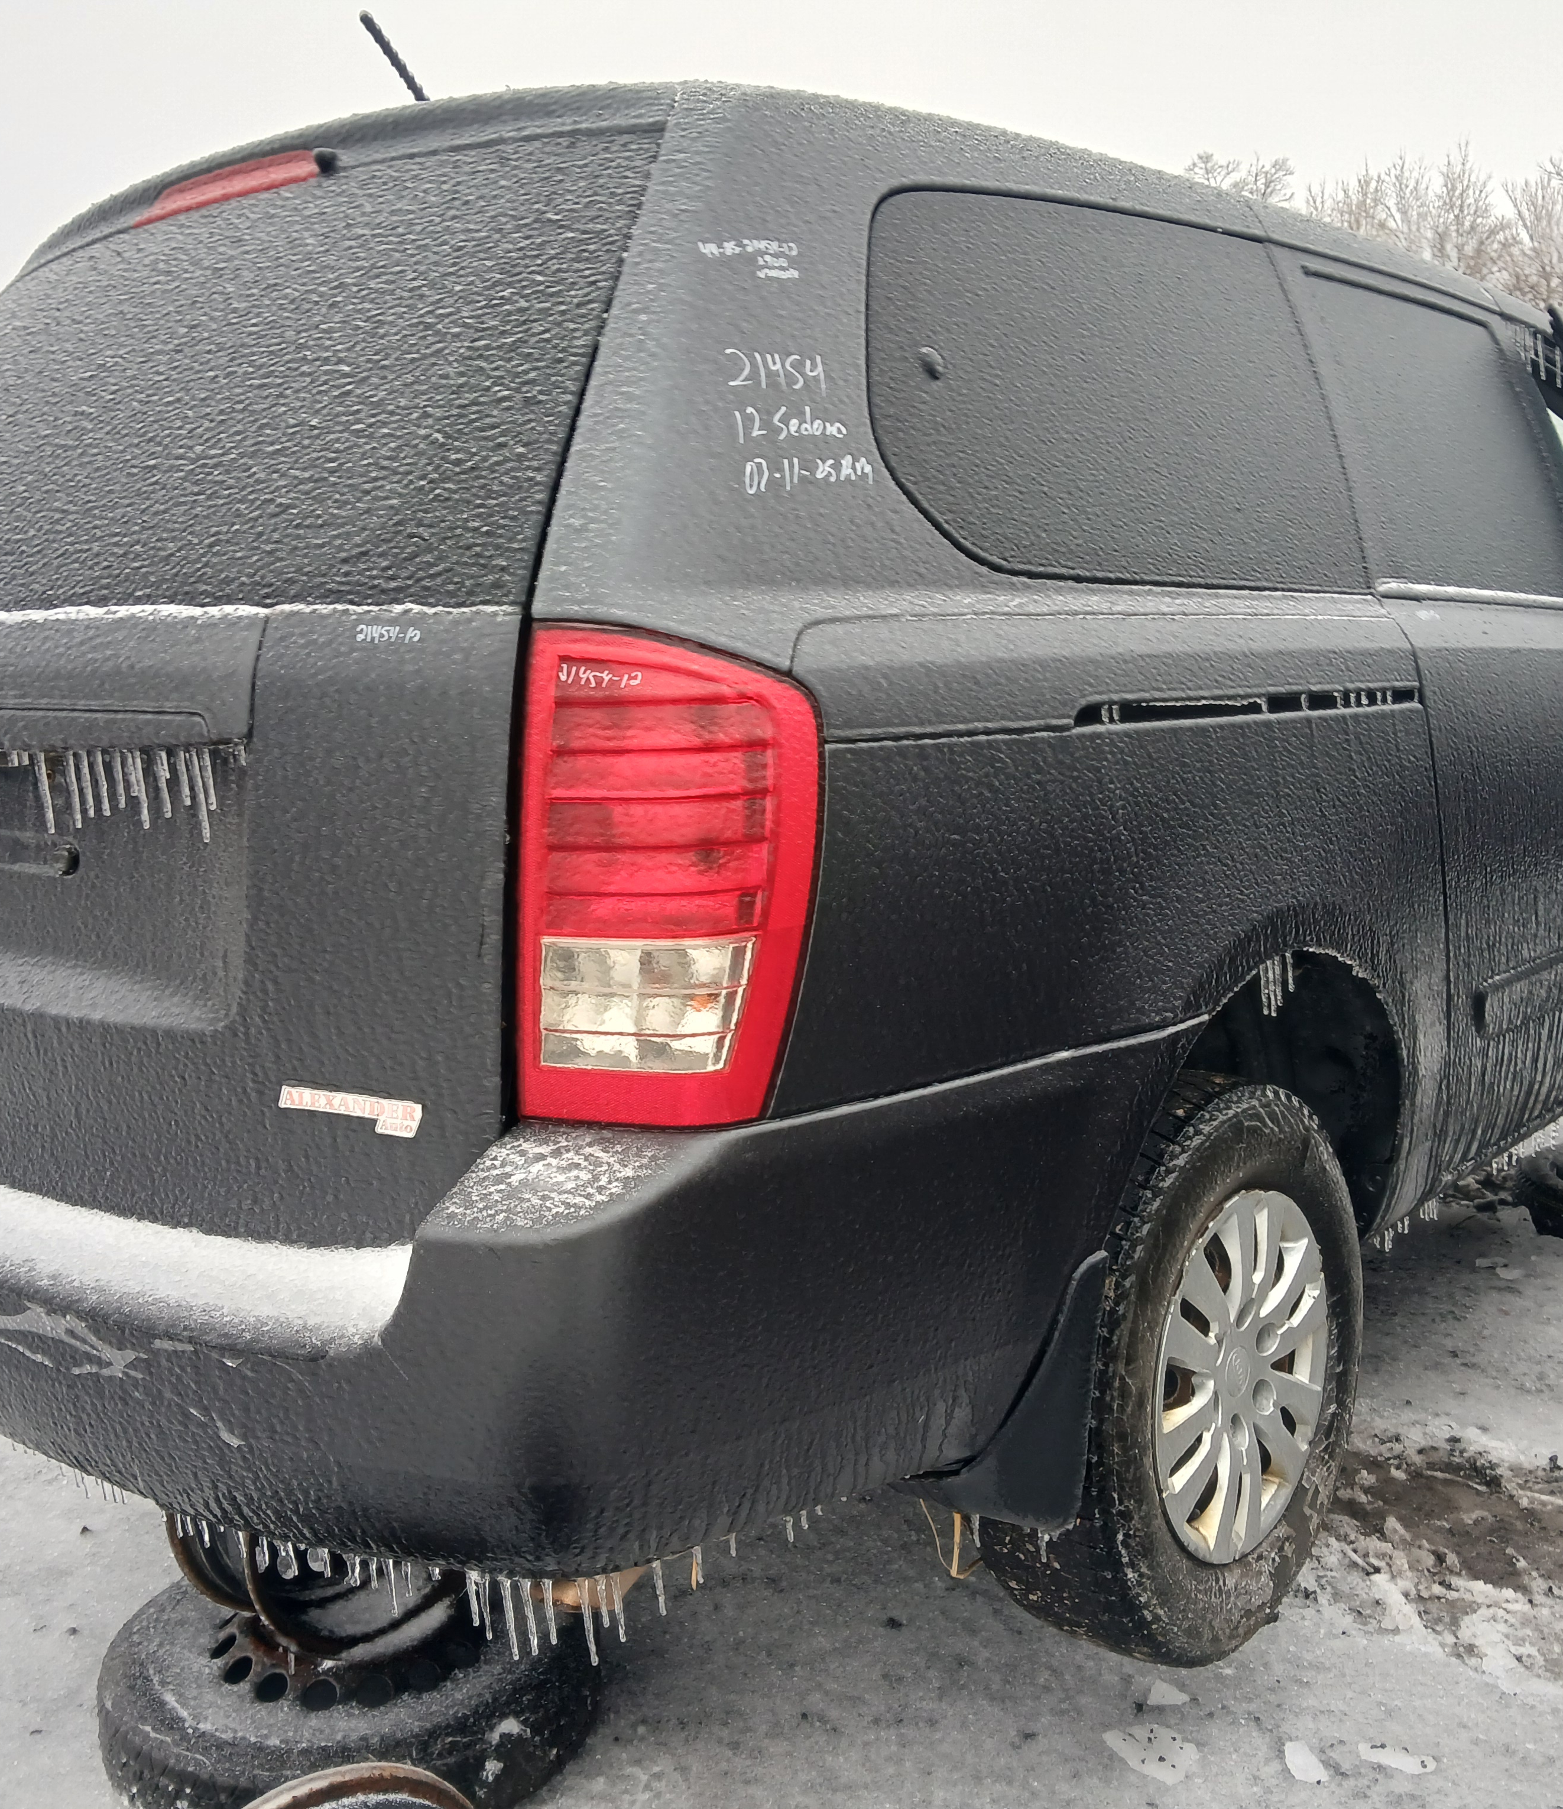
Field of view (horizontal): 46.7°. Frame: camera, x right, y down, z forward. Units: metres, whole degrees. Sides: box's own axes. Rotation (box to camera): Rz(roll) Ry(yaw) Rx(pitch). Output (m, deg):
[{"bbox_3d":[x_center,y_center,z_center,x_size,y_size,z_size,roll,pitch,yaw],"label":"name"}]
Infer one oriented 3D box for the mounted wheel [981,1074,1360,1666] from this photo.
[{"bbox_3d":[0.479,0.559,2.241,0.235,0.700,0.700,3,9,41],"label":"mounted wheel"}]

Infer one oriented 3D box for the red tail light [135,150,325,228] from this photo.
[{"bbox_3d":[-0.651,-0.837,2.110,0.400,0.060,0.070,3,9,41],"label":"red tail light"}]

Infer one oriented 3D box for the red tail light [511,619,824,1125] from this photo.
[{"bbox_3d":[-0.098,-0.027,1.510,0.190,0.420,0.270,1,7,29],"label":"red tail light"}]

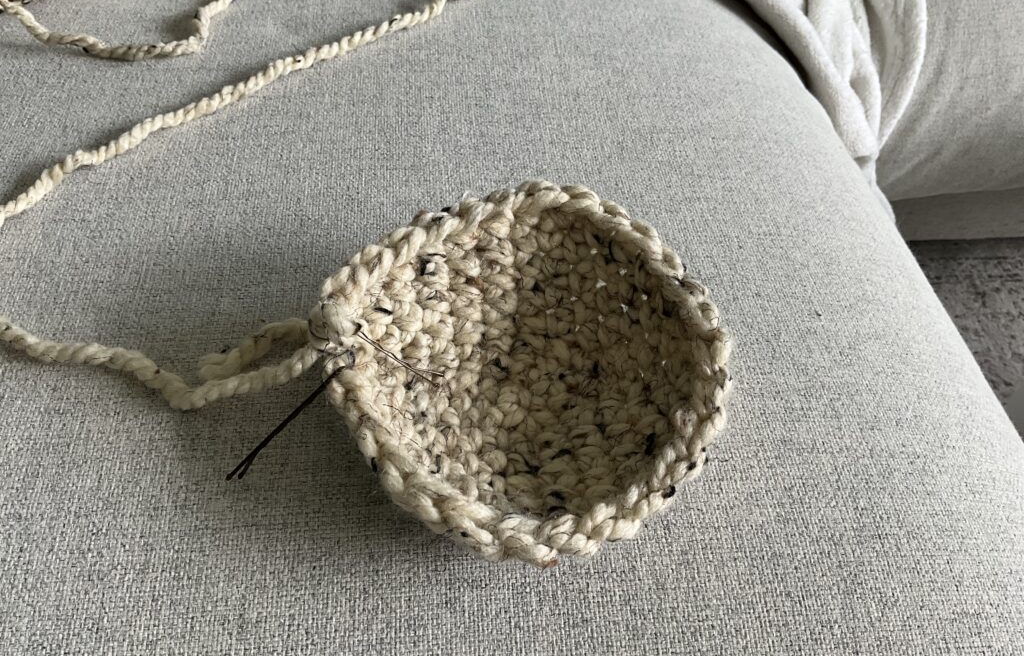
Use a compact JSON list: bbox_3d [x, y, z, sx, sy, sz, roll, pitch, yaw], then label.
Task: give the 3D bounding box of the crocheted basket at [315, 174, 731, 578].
[{"bbox_3d":[0.002,0.015,0.265,0.120,0.054,0.128,4,50,0],"label":"crocheted basket"}]

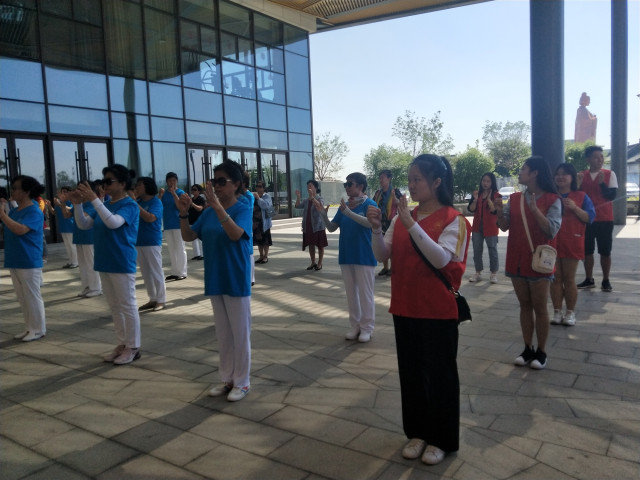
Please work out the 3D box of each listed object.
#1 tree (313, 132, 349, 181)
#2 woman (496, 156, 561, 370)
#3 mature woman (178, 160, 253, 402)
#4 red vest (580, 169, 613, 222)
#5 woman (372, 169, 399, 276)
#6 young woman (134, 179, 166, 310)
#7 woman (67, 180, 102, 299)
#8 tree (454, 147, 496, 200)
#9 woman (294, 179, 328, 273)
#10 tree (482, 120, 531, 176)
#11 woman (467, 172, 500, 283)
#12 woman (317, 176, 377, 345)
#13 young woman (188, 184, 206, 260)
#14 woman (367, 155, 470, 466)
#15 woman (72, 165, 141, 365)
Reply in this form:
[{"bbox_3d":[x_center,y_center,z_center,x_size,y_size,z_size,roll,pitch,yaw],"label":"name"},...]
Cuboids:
[{"bbox_3d":[0.530,-5.800,37.000,3.500,5.600,3.500,-2,6,0],"label":"tree"},{"bbox_3d":[1.610,0.180,3.500,0.440,1.610,0.500,-7,8,-39],"label":"woman"},{"bbox_3d":[-0.680,0.280,3.060,0.500,1.600,0.450,4,8,42],"label":"mature woman"},{"bbox_3d":[3.483,-0.559,5.830,0.460,0.700,0.280,4,8,42],"label":"red vest"},{"bbox_3d":[1.070,-0.295,7.400,0.520,1.640,0.420,2,7,32],"label":"woman"},{"bbox_3d":[-2.071,0.049,5.650,0.500,1.590,0.460,-5,7,-30],"label":"young woman"},{"bbox_3d":[-3.220,-0.010,6.400,0.480,1.570,0.450,3,8,40],"label":"woman"},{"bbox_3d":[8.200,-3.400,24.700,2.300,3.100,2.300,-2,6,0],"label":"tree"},{"bbox_3d":[-0.147,-0.276,8.200,0.520,1.570,0.450,4,8,42],"label":"woman"},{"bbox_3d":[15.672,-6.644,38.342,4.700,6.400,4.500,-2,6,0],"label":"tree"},{"bbox_3d":[2.420,-0.180,6.830,0.500,1.600,0.420,1,7,20],"label":"woman"},{"bbox_3d":[0.265,0.166,4.360,0.520,1.560,0.500,-7,8,-41],"label":"woman"},{"bbox_3d":[-2.540,-0.388,9.600,0.480,1.570,0.450,4,8,40],"label":"young woman"},{"bbox_3d":[0.525,0.370,2.390,0.440,1.610,0.500,-7,8,-42],"label":"woman"},{"bbox_3d":[-1.823,0.215,3.960,0.560,1.620,0.500,-6,8,-37],"label":"woman"}]

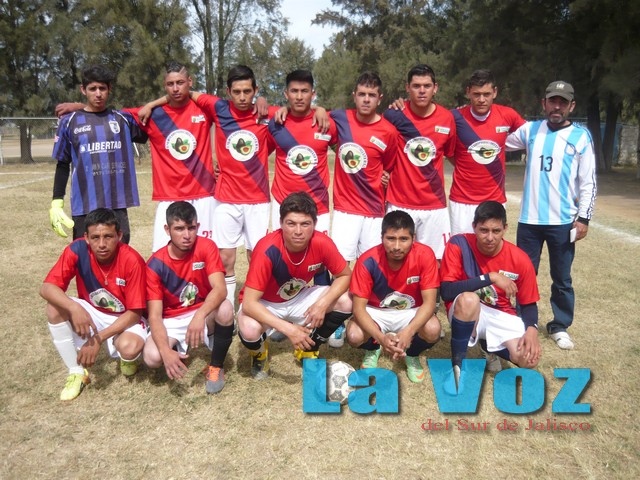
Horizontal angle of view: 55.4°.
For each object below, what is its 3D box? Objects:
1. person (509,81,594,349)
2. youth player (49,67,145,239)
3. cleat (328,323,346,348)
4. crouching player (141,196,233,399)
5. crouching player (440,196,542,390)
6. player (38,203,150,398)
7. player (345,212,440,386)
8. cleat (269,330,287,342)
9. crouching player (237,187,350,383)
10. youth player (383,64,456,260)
[{"bbox_3d":[1.478,-0.160,3.946,0.600,1.690,0.380,3,11,14],"label":"person"},{"bbox_3d":[-1.405,-0.203,3.958,0.660,1.770,0.360,-3,11,-14],"label":"youth player"},{"bbox_3d":[0.117,0.619,4.079,0.105,0.110,0.280,2,11,12],"label":"cleat"},{"bbox_3d":[-0.752,0.275,3.487,0.480,1.000,0.680,-3,11,-17],"label":"crouching player"},{"bbox_3d":[0.915,0.286,3.473,0.580,1.000,0.770,2,10,10],"label":"crouching player"},{"bbox_3d":[-1.277,0.294,3.440,0.560,0.980,0.720,-2,11,-12],"label":"player"},{"bbox_3d":[0.405,0.300,3.547,0.540,0.950,0.660,1,9,6],"label":"player"},{"bbox_3d":[-0.297,0.603,4.167,0.105,0.110,0.280,1,10,5],"label":"cleat"},{"bbox_3d":[-0.140,0.232,3.616,0.650,1.060,0.700,0,9,-2],"label":"crouching player"},{"bbox_3d":[0.661,-0.216,3.976,0.522,1.790,0.360,1,10,4],"label":"youth player"}]

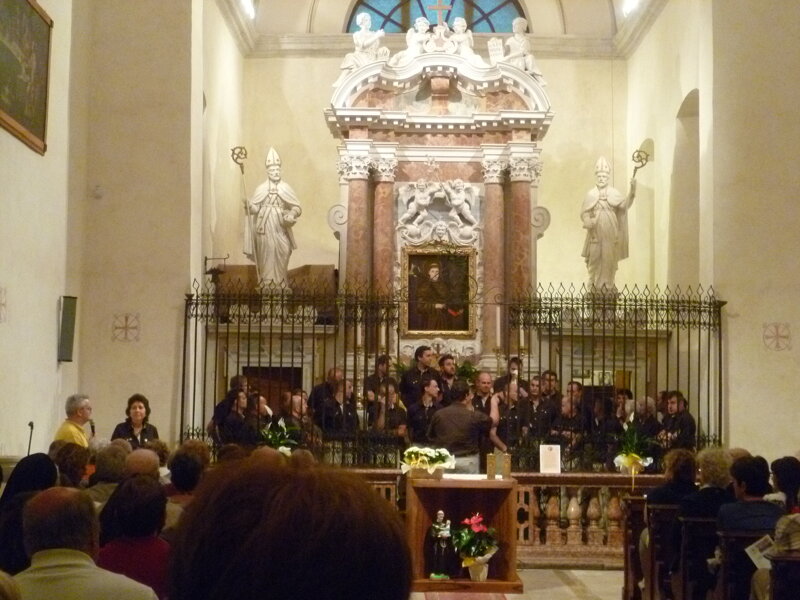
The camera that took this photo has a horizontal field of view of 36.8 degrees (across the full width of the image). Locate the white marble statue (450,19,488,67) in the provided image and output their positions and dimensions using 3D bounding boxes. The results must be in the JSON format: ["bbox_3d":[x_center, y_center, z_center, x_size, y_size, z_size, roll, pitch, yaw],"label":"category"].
[{"bbox_3d":[0.939,-3.479,16.237,0.500,0.630,0.420,-1,-6,21],"label":"white marble statue"}]

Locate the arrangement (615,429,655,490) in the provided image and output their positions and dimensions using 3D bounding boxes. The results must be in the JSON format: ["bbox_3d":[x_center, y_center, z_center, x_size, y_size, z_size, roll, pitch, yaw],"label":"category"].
[{"bbox_3d":[2.347,1.557,12.030,0.410,0.630,0.380,1,-6,1],"label":"arrangement"}]

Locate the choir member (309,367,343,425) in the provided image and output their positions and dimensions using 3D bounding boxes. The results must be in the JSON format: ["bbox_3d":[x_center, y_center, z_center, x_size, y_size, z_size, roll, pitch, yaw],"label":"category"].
[{"bbox_3d":[-0.808,1.615,13.333,0.360,1.720,0.470,-2,-5,31],"label":"choir member"}]

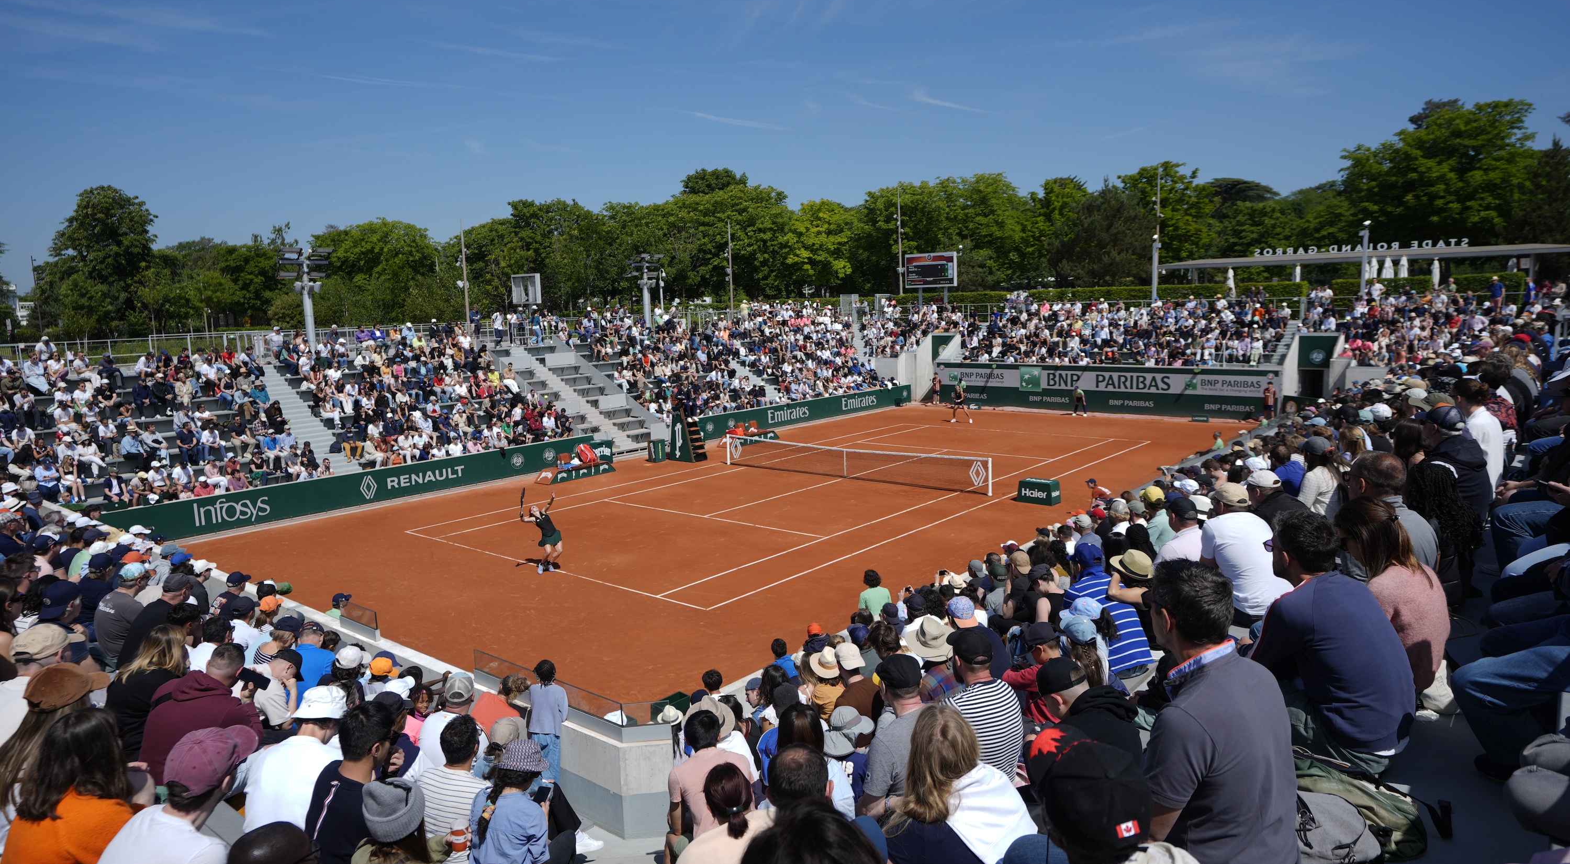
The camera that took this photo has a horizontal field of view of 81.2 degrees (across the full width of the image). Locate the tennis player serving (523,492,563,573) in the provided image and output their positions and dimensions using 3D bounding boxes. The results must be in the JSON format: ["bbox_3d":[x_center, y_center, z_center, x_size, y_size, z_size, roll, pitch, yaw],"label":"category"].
[{"bbox_3d":[-5.147,2.122,19.569,0.800,1.830,0.650,-5,9,-25],"label":"tennis player serving"}]

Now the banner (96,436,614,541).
[{"bbox_3d":[-11.951,1.508,28.292,0.200,1.060,15.800,5,10,40],"label":"banner"}]

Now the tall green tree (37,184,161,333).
[{"bbox_3d":[-59.479,-14.544,79.252,9.000,13.910,9.000,-7,10,-36],"label":"tall green tree"}]

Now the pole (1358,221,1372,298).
[{"bbox_3d":[25.161,-6.960,39.860,0.500,4.310,0.450,5,10,40],"label":"pole"}]

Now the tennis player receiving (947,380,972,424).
[{"bbox_3d":[8.090,-1.281,41.962,0.850,1.720,0.600,2,9,27],"label":"tennis player receiving"}]

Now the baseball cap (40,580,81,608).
[{"bbox_3d":[-4.670,1.083,5.900,0.180,0.150,0.270,1,25,22],"label":"baseball cap"}]

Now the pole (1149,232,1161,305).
[{"bbox_3d":[18.351,-7.573,45.529,0.450,4.410,0.450,5,10,40],"label":"pole"}]

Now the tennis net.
[{"bbox_3d":[1.927,0.954,29.345,10.250,1.070,0.120,5,10,40],"label":"tennis net"}]

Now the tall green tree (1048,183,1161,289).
[{"bbox_3d":[25.209,-14.365,72.500,8.000,10.430,7.600,1,8,19],"label":"tall green tree"}]

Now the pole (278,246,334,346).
[{"bbox_3d":[-16.802,-4.527,32.595,0.850,4.050,1.950,5,10,40],"label":"pole"}]

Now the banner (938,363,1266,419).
[{"bbox_3d":[14.605,-2.045,44.351,16.750,2.200,0.120,5,10,40],"label":"banner"}]

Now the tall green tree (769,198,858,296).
[{"bbox_3d":[2.822,-16.577,88.528,8.600,11.860,8.000,-1,8,2],"label":"tall green tree"}]

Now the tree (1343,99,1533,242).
[{"bbox_3d":[47.759,-16.997,67.147,12.300,15.460,12.300,4,9,35],"label":"tree"}]

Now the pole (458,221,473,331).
[{"bbox_3d":[-13.889,-6.366,40.083,0.500,5.450,0.400,-4,8,-18],"label":"pole"}]

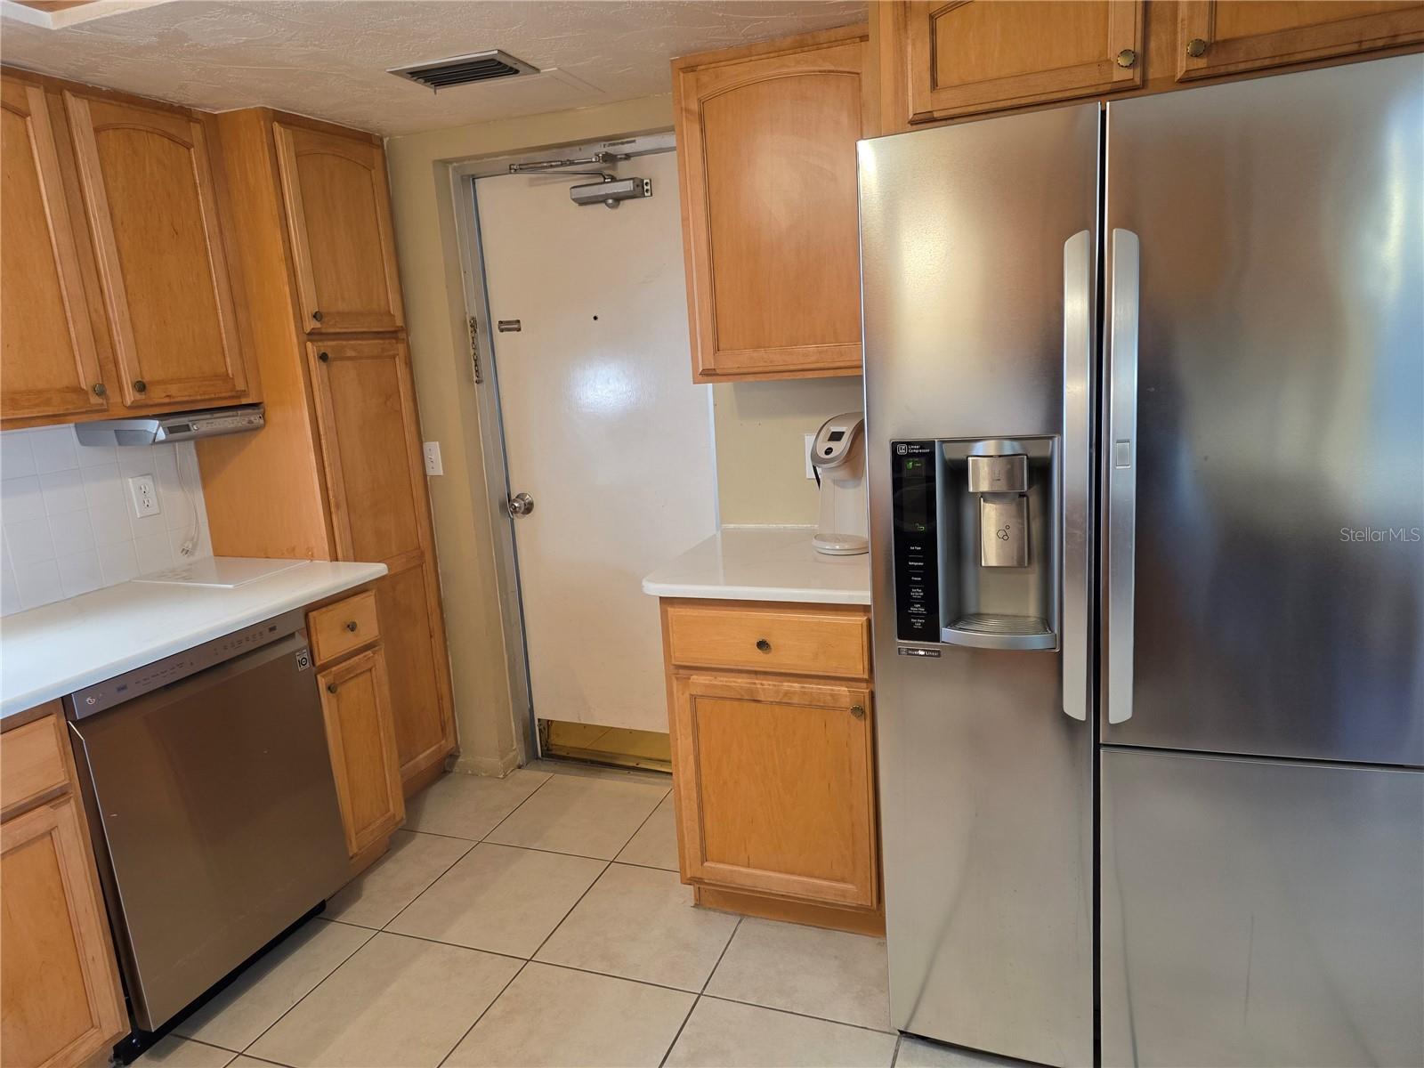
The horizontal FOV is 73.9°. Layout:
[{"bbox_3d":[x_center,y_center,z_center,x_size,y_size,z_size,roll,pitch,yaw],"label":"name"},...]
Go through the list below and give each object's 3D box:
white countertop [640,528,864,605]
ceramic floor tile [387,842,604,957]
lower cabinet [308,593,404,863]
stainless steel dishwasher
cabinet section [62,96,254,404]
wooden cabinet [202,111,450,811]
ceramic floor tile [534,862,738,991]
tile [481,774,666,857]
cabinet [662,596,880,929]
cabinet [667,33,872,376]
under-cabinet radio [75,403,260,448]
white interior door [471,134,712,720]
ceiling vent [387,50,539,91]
[{"bbox_3d":[0.213,0.072,2.440,0.588,0.039,0.638,1,13,21],"label":"white countertop"},{"bbox_3d":[-0.585,1.007,2.628,0.452,0.010,0.452,1,13,21],"label":"ceramic floor tile"},{"bbox_3d":[-1.268,0.567,2.805,0.615,0.850,0.266,1,12,21],"label":"lower cabinet"},{"bbox_3d":[-1.413,0.646,2.367,0.600,0.821,0.603,1,13,21],"label":"stainless steel dishwasher"},{"bbox_3d":[-1.535,-0.710,2.482,0.300,0.729,0.381,1,13,21],"label":"cabinet section"},{"bbox_3d":[-1.241,-0.136,3.026,0.449,2.145,0.506,1,13,21],"label":"wooden cabinet"},{"bbox_3d":[-0.159,1.013,2.466,0.452,0.010,0.452,1,13,21],"label":"ceramic floor tile"},{"bbox_3d":[-0.423,0.908,3.047,0.452,0.010,0.459,1,13,21],"label":"tile"},{"bbox_3d":[0.256,0.519,2.552,0.531,0.873,0.645,1,12,21],"label":"cabinet"},{"bbox_3d":[0.228,-0.817,2.460,0.533,0.803,0.325,1,12,21],"label":"cabinet"},{"bbox_3d":[-1.477,-0.301,2.611,0.280,0.082,0.346,1,12,21],"label":"under-cabinet radio"},{"bbox_3d":[-0.333,-0.179,3.163,0.805,2.003,0.050,1,12,21],"label":"white interior door"},{"bbox_3d":[-0.614,-1.142,2.351,0.304,0.020,0.213,1,12,21],"label":"ceiling vent"}]

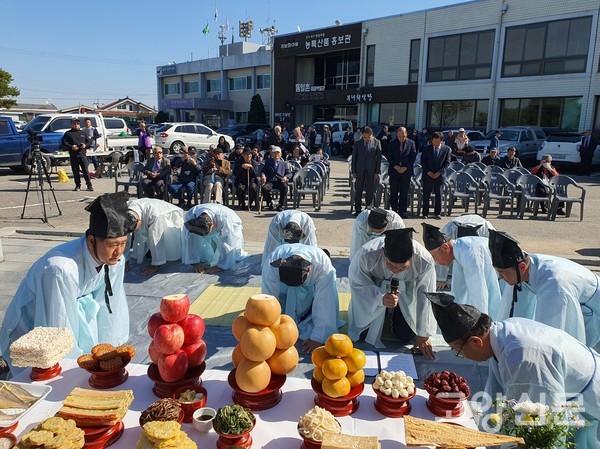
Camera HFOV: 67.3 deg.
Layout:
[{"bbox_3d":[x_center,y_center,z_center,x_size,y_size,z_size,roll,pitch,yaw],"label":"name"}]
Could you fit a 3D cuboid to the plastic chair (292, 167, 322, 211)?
[{"bbox_3d":[0.171,-0.715,9.070,0.570,0.800,0.550,3,12,6],"label":"plastic chair"}]

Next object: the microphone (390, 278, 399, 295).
[{"bbox_3d":[0.635,0.481,2.995,0.052,0.230,0.052,5,6,-1],"label":"microphone"}]

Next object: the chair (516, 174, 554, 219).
[{"bbox_3d":[4.398,-0.531,8.544,0.560,0.790,0.560,3,12,8],"label":"chair"}]

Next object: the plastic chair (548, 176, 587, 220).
[{"bbox_3d":[4.921,-0.502,8.456,0.560,0.790,0.560,2,12,7],"label":"plastic chair"}]

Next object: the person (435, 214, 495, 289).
[{"bbox_3d":[1.796,0.249,4.954,0.640,0.670,0.930,4,12,14],"label":"person"}]

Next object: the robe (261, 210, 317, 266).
[{"bbox_3d":[-0.122,0.112,5.240,0.600,0.640,1.000,1,12,0],"label":"robe"}]

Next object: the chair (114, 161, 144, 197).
[{"bbox_3d":[-3.766,-1.043,10.257,0.560,0.790,0.560,3,12,11],"label":"chair"}]

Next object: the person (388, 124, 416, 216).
[{"bbox_3d":[1.901,-0.925,8.149,0.507,1.648,0.351,3,12,10],"label":"person"}]

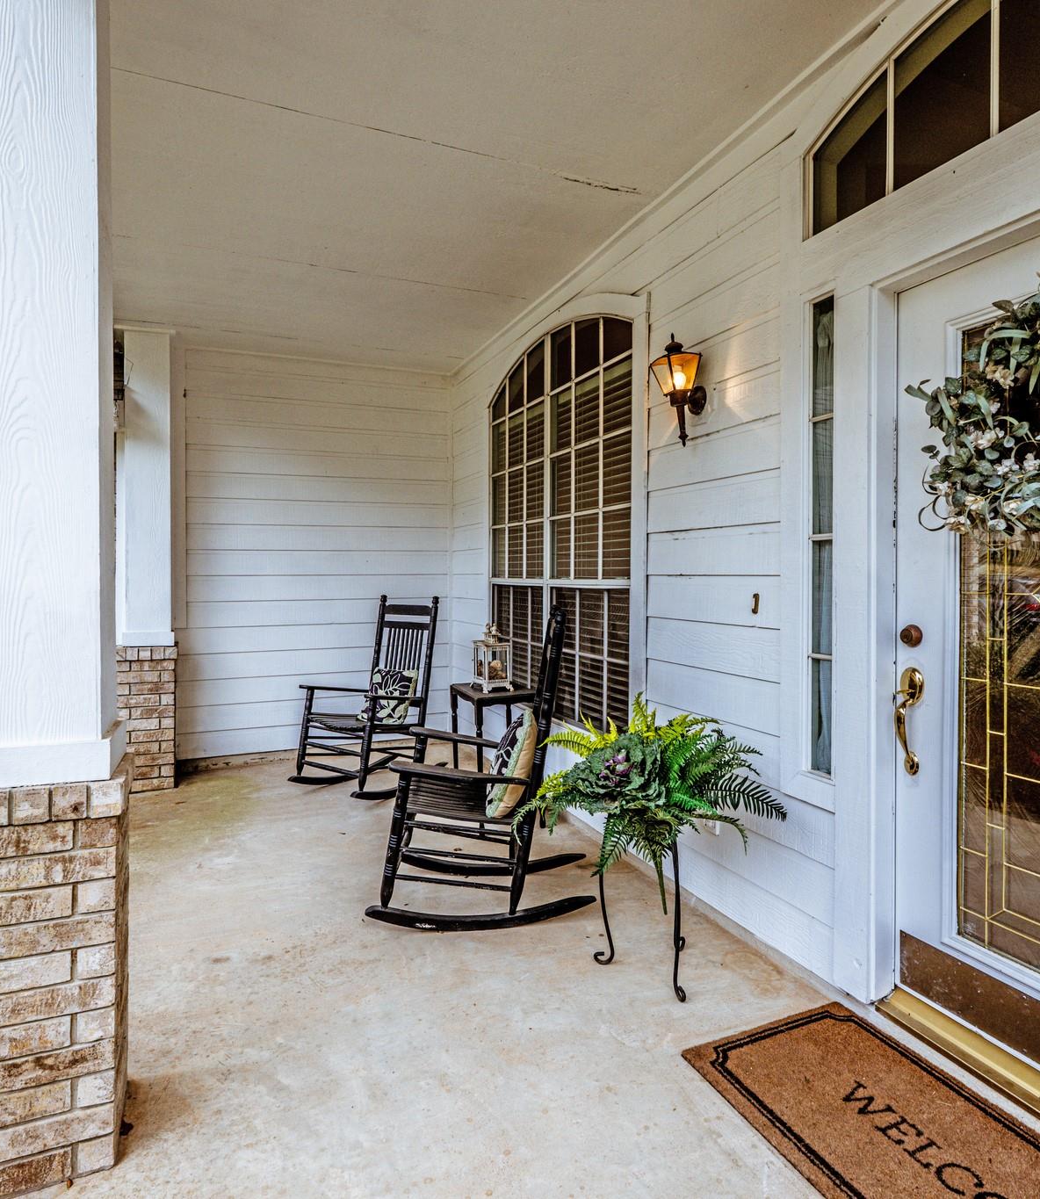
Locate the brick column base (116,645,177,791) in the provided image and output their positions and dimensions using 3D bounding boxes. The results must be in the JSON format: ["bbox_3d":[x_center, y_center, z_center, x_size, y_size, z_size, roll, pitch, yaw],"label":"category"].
[{"bbox_3d":[-2.275,0.702,4.278,0.320,0.850,0.320,-1,2,-22],"label":"brick column base"}]

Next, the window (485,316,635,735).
[{"bbox_3d":[0.148,-0.472,3.991,0.080,2.060,1.870,-1,2,-22],"label":"window"}]

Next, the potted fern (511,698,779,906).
[{"bbox_3d":[0.417,0.634,2.220,0.640,0.580,0.720,-1,2,-22],"label":"potted fern"}]

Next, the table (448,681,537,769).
[{"bbox_3d":[-0.111,0.811,3.738,0.420,0.655,0.500,-1,2,-22],"label":"table"}]

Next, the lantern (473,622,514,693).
[{"bbox_3d":[-0.144,0.303,3.680,0.180,0.350,0.180,-1,2,-22],"label":"lantern"}]

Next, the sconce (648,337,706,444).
[{"bbox_3d":[0.586,-0.776,2.591,0.190,0.410,0.140,-1,2,-22],"label":"sconce"}]

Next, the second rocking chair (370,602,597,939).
[{"bbox_3d":[-0.137,0.601,2.740,0.830,1.140,0.600,0,2,-1],"label":"second rocking chair"}]

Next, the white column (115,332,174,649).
[{"bbox_3d":[-2.275,-0.684,4.278,0.270,1.910,0.270,-1,2,-22],"label":"white column"}]

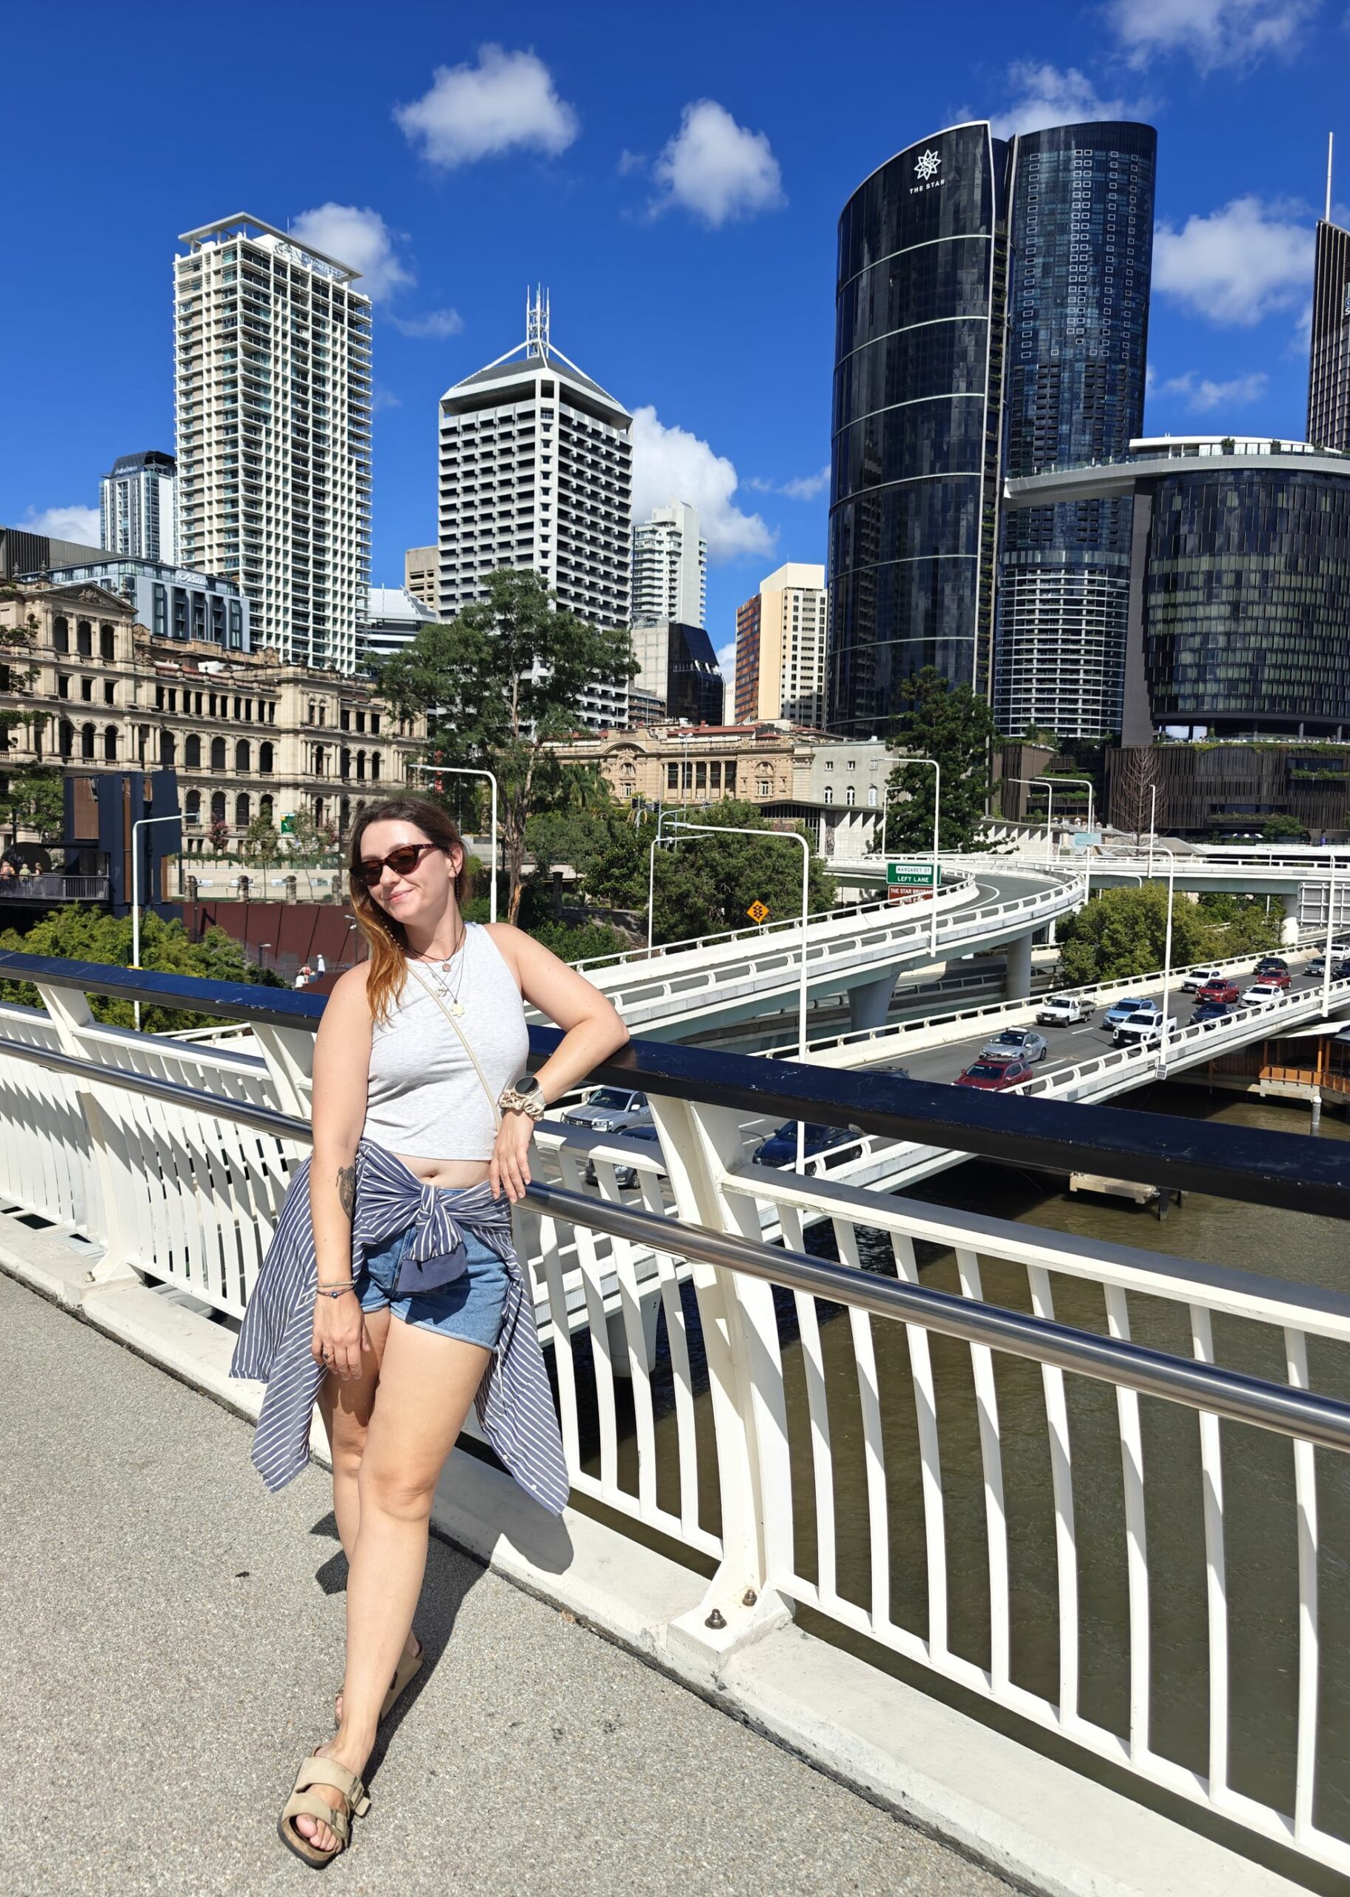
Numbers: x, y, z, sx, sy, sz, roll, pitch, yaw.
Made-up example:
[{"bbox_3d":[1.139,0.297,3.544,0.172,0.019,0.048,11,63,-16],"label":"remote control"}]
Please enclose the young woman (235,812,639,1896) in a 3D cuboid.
[{"bbox_3d":[-0.464,0.561,2.176,0.660,1.630,0.590,2,3,7],"label":"young woman"}]

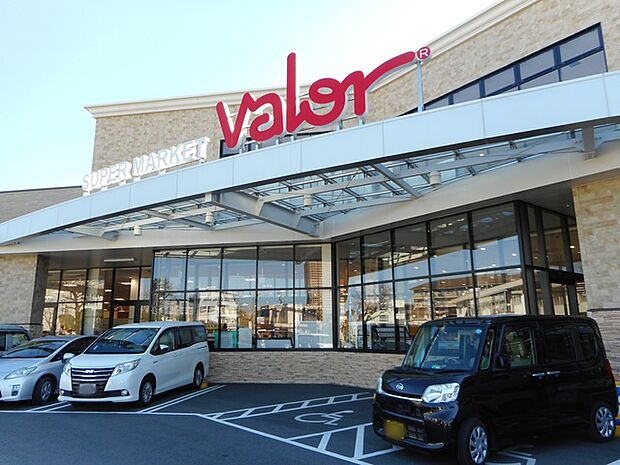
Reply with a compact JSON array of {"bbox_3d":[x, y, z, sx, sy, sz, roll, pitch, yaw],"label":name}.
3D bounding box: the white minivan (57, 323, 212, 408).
[{"bbox_3d":[-4.155,3.210,11.490,1.740,1.825,4.690,-2,-12,9],"label":"white minivan"}]

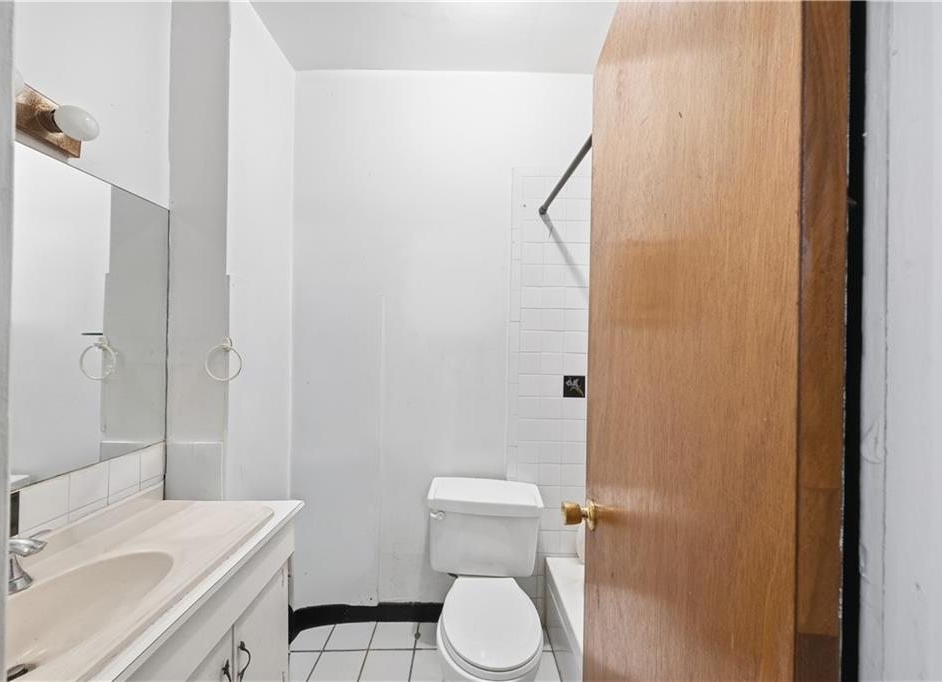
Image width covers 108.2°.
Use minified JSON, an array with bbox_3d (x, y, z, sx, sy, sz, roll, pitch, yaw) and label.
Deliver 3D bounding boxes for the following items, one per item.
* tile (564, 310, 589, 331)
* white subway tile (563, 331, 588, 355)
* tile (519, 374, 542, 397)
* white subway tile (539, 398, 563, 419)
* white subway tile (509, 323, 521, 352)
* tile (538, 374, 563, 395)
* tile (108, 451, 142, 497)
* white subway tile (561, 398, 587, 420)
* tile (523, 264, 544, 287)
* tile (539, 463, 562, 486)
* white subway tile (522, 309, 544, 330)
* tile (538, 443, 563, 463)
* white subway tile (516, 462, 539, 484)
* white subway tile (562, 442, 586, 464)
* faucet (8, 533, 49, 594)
[{"bbox_3d":[0.515,-0.105,1.690,0.108,0.108,0.010,1,-1,1],"label":"tile"},{"bbox_3d":[0.518,0.005,1.693,0.108,0.108,0.010,1,0,-1],"label":"white subway tile"},{"bbox_3d":[0.296,0.221,1.696,0.108,0.108,0.010,1,0,0],"label":"tile"},{"bbox_3d":[0.399,0.330,1.677,0.107,0.107,0.010,1,0,0],"label":"white subway tile"},{"bbox_3d":[0.217,-0.021,1.692,0.050,0.151,0.010,1,-1,1],"label":"white subway tile"},{"bbox_3d":[0.399,0.221,1.690,0.108,0.108,0.010,1,0,-1],"label":"tile"},{"bbox_3d":[-1.107,0.423,1.093,0.010,0.112,0.108,1,0,0],"label":"tile"},{"bbox_3d":[0.508,0.335,1.691,0.108,0.108,0.010,1,0,-1],"label":"white subway tile"},{"bbox_3d":[0.307,-0.323,1.696,0.108,0.108,0.010,1,0,0],"label":"tile"},{"bbox_3d":[0.393,0.663,1.687,0.108,0.108,0.010,1,0,-1],"label":"tile"},{"bbox_3d":[0.300,-0.104,1.692,0.108,0.108,0.010,1,0,-1],"label":"white subway tile"},{"bbox_3d":[0.391,0.546,1.683,0.108,0.108,0.010,1,-1,1],"label":"tile"},{"bbox_3d":[0.282,0.656,1.675,0.107,0.107,0.010,1,0,0],"label":"white subway tile"},{"bbox_3d":[0.505,0.554,1.689,0.108,0.108,0.010,1,0,-1],"label":"white subway tile"},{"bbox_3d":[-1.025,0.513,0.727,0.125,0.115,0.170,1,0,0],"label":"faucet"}]

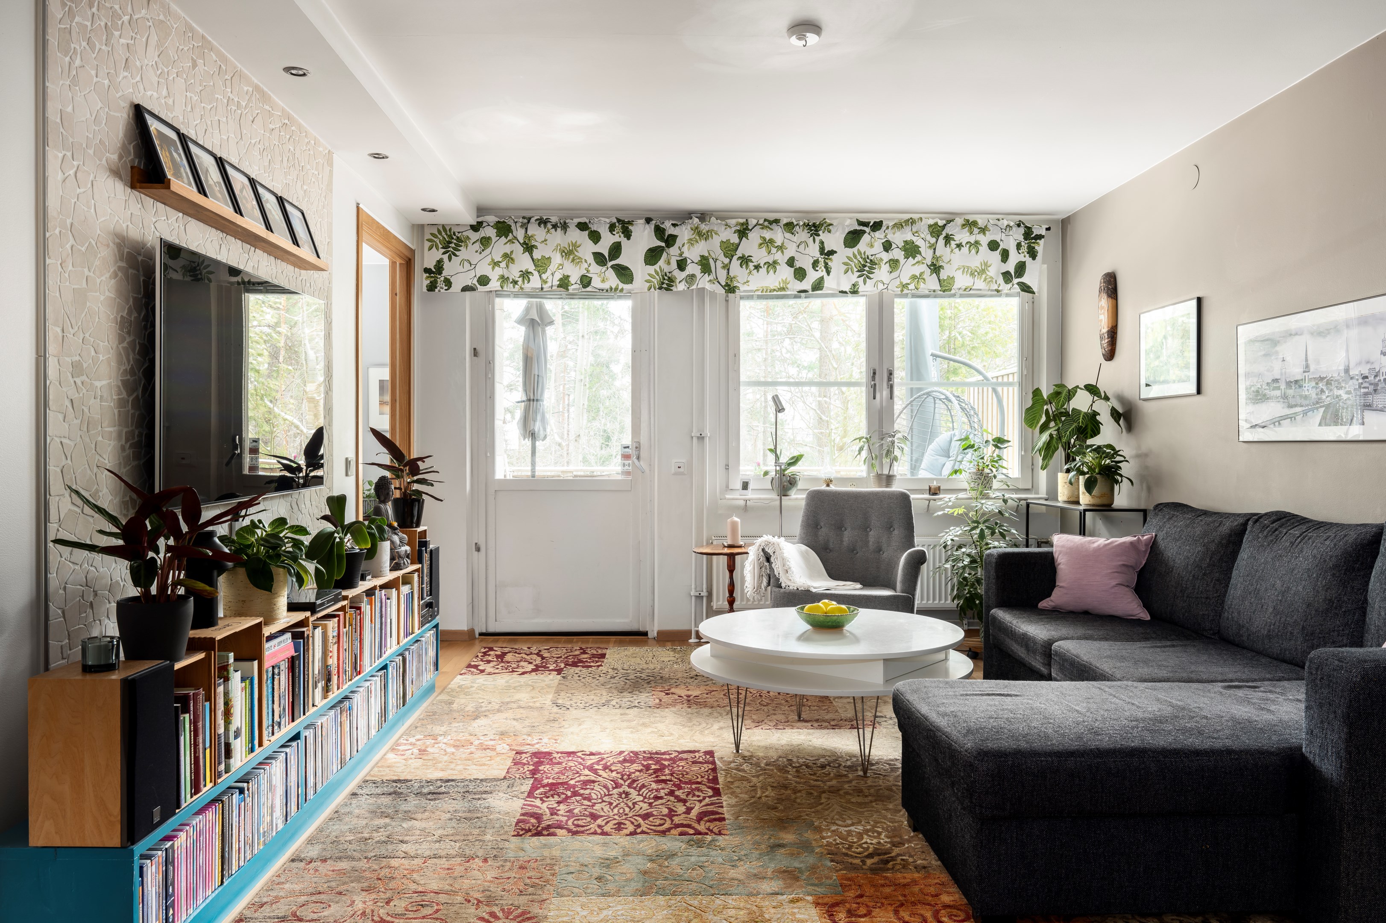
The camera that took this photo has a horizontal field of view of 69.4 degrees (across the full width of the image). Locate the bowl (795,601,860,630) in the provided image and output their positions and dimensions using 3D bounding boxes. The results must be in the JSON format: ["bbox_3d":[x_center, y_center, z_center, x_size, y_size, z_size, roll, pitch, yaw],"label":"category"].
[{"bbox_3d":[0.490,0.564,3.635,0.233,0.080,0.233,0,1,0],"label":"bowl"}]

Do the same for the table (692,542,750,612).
[{"bbox_3d":[0.194,0.739,5.069,0.383,0.591,0.383,0,1,-1],"label":"table"}]

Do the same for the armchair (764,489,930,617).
[{"bbox_3d":[0.794,0.584,4.979,0.740,0.880,0.800,0,1,15],"label":"armchair"}]

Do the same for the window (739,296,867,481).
[{"bbox_3d":[0.641,-0.427,5.809,0.750,1.081,0.080,0,1,-1],"label":"window"}]

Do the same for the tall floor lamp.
[{"bbox_3d":[0.454,0.331,5.289,0.200,1.376,0.200,1,1,31],"label":"tall floor lamp"}]

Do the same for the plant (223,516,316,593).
[{"bbox_3d":[-1.172,0.253,2.759,0.250,0.197,0.250,0,1,-2],"label":"plant"}]

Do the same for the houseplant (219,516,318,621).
[{"bbox_3d":[-1.179,0.295,2.769,0.255,0.281,0.255,0,1,-2],"label":"houseplant"}]

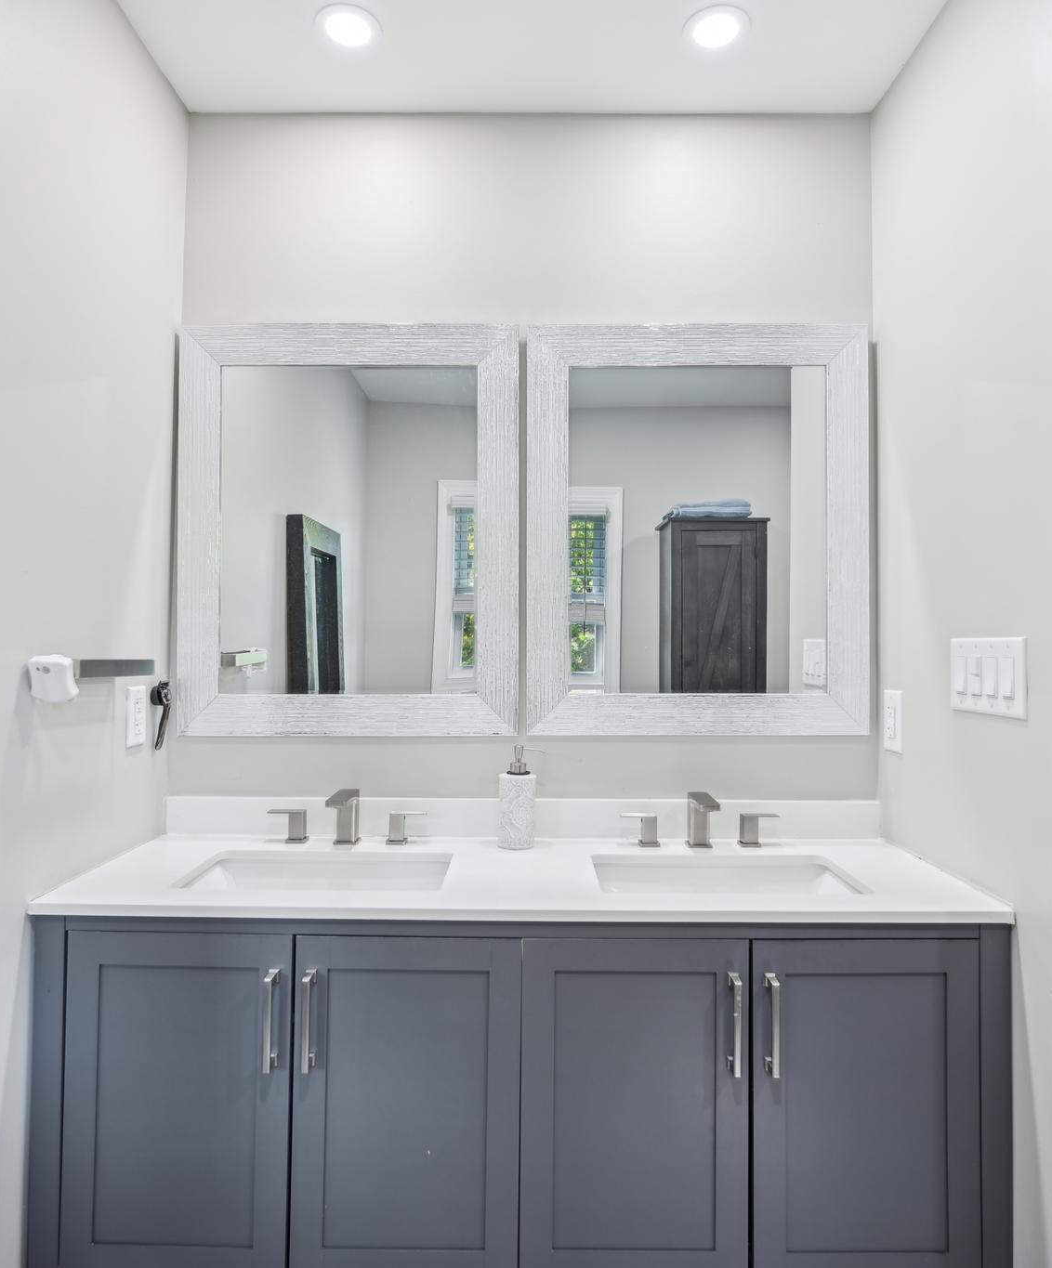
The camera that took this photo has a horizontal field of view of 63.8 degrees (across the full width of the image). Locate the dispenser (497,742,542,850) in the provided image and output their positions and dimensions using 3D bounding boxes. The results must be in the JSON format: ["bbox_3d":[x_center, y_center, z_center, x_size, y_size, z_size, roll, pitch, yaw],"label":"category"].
[{"bbox_3d":[-0.008,0.327,1.715,0.094,0.205,0.075,0,-1,10],"label":"dispenser"}]

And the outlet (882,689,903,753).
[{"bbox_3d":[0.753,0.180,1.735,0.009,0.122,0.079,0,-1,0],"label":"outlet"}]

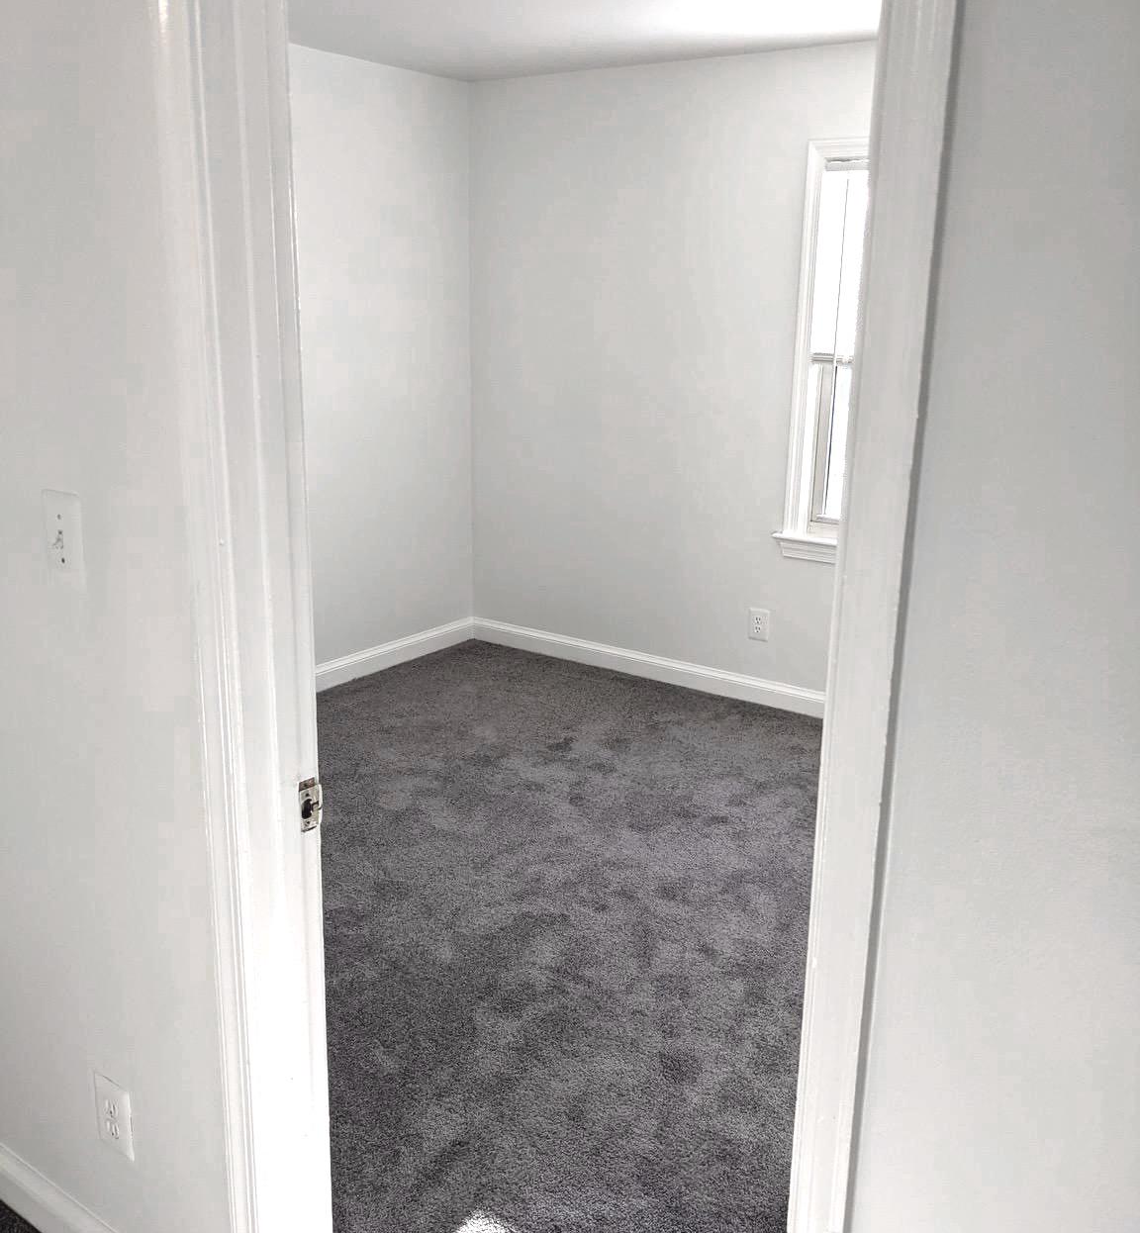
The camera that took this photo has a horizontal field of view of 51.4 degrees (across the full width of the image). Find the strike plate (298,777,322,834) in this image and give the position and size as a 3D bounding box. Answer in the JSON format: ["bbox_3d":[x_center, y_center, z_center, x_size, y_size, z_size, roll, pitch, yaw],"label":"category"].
[{"bbox_3d":[-0.347,0.252,1.581,0.006,0.064,0.040,11,18,34],"label":"strike plate"}]

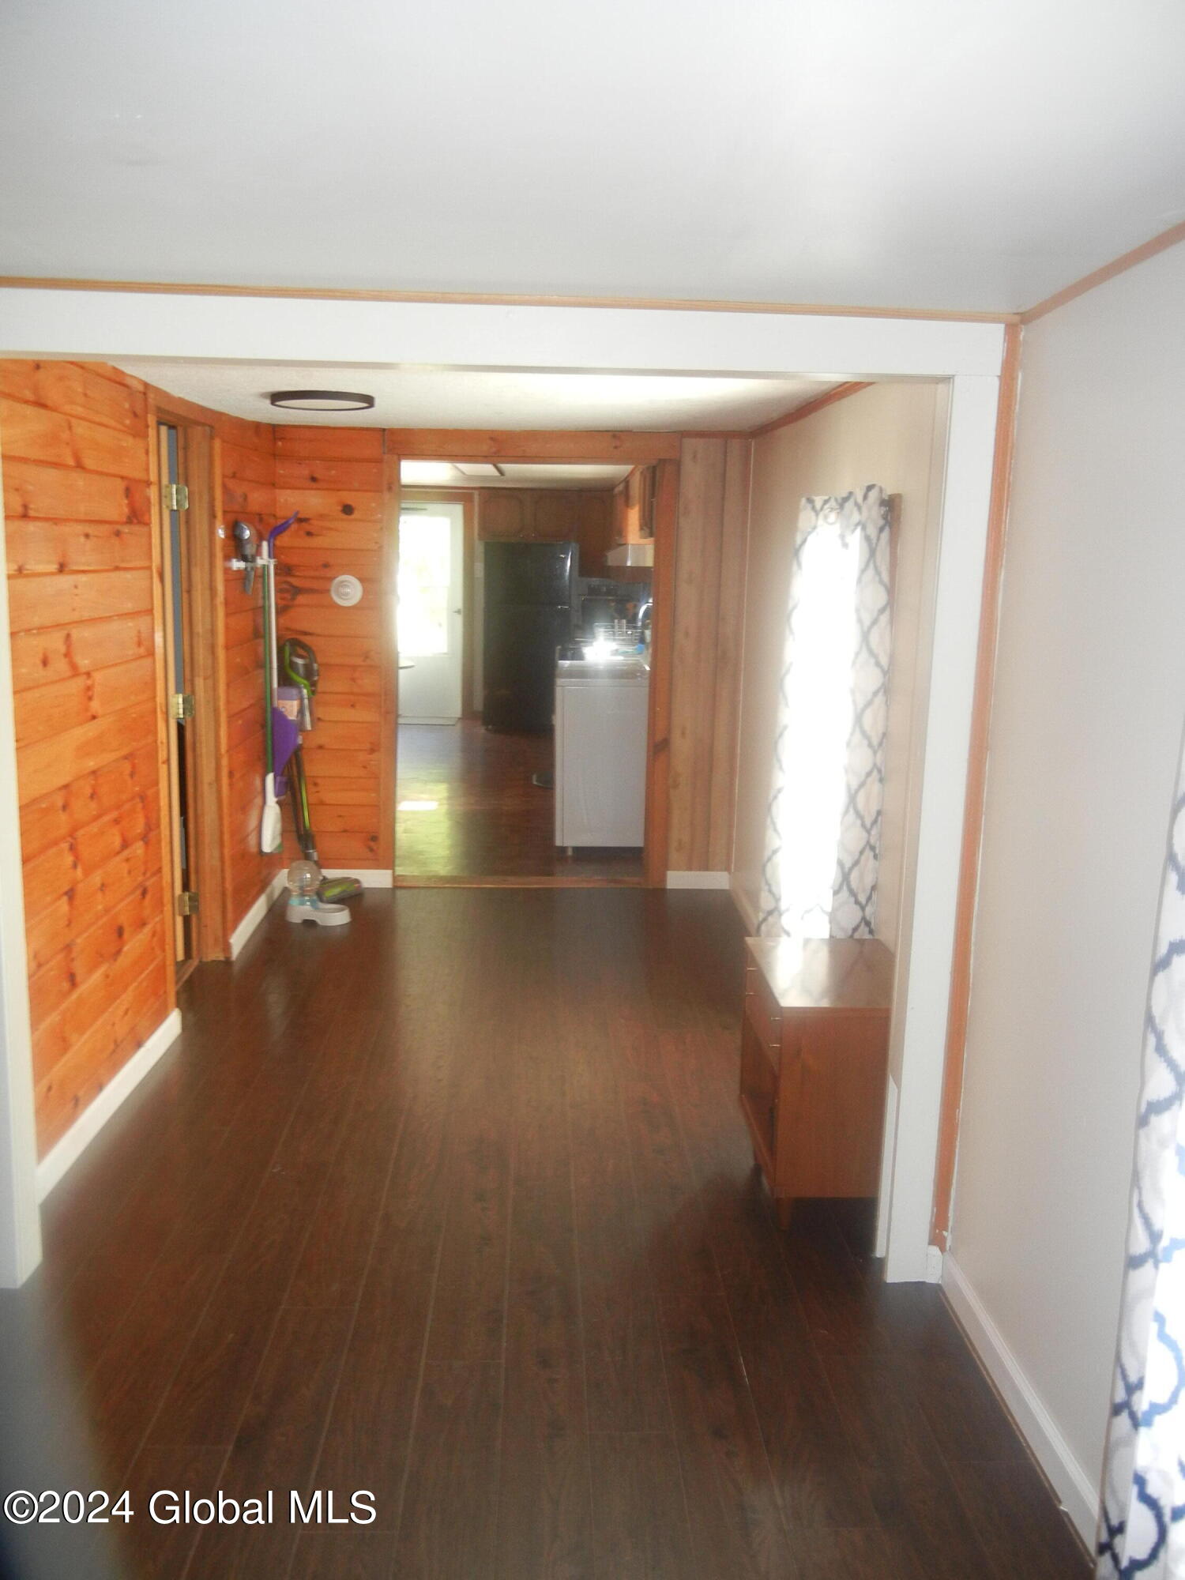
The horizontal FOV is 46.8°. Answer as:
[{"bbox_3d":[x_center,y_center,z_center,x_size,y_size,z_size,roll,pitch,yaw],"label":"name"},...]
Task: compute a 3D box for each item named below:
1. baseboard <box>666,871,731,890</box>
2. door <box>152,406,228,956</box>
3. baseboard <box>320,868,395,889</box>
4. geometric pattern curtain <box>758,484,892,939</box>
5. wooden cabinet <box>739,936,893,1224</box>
[{"bbox_3d":[0.505,0.433,6.510,0.308,0.085,0.018,1,10,-3],"label":"baseboard"},{"bbox_3d":[-1.395,-0.262,4.674,0.126,1.991,0.774,1,10,-3],"label":"door"},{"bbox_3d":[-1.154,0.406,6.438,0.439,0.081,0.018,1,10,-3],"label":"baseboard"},{"bbox_3d":[0.720,-0.072,4.440,0.087,1.714,1.406,1,10,-3],"label":"geometric pattern curtain"},{"bbox_3d":[0.605,0.730,3.481,0.368,0.555,0.561,1,10,-3],"label":"wooden cabinet"}]

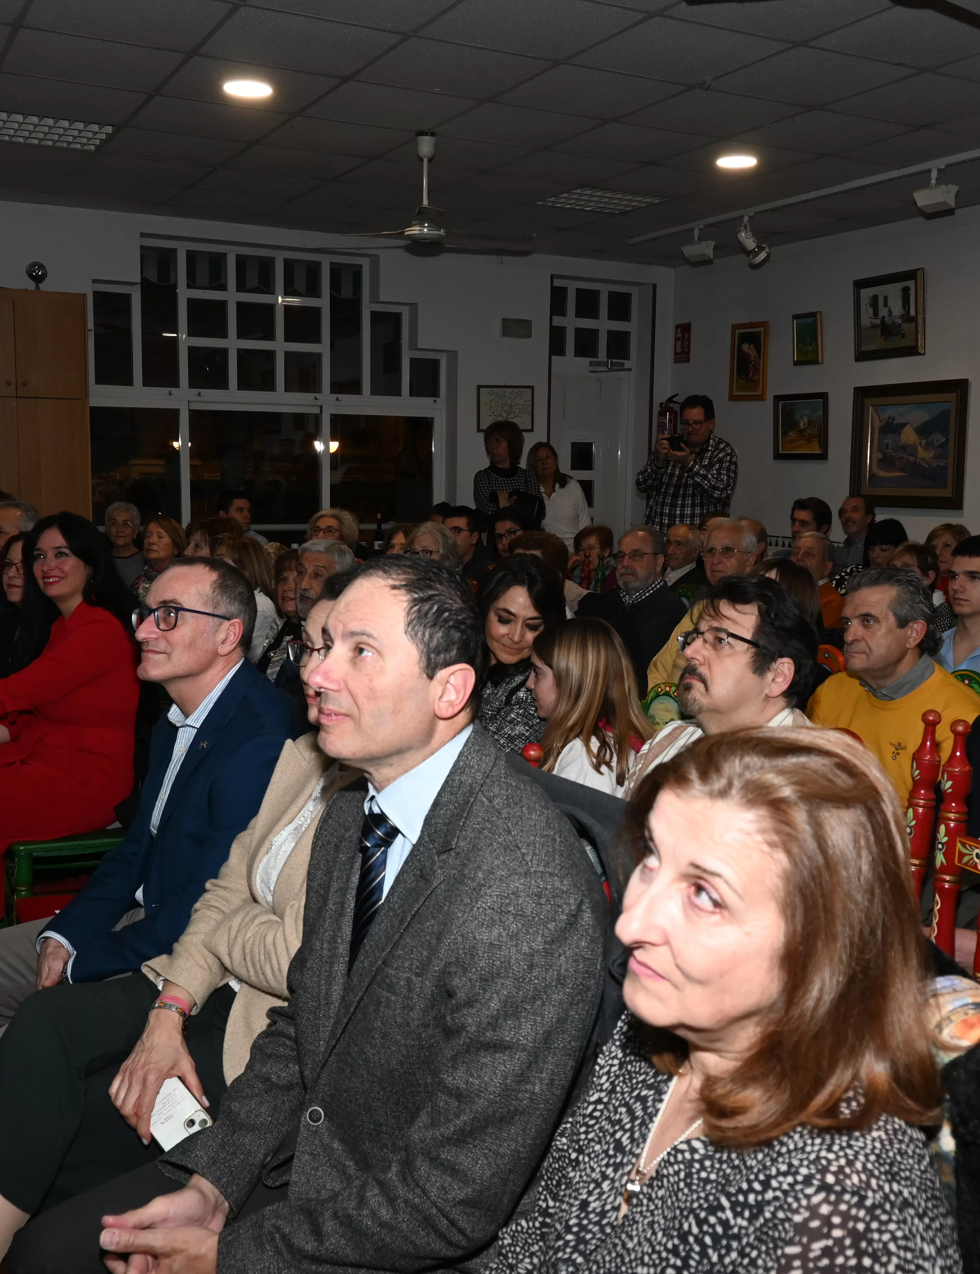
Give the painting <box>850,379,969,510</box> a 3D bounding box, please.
[{"bbox_3d":[2.497,-1.146,7.644,0.060,0.725,0.885,-3,9,-28],"label":"painting"}]

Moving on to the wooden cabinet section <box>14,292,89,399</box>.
[{"bbox_3d":[-2.610,-1.699,7.494,0.399,0.588,0.420,-3,9,-27],"label":"wooden cabinet section"}]

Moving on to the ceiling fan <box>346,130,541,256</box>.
[{"bbox_3d":[-0.280,-2.013,5.650,1.060,0.480,1.000,0,8,-5],"label":"ceiling fan"}]

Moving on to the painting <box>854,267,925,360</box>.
[{"bbox_3d":[2.388,-1.937,7.689,0.050,0.500,0.570,-3,9,-28],"label":"painting"}]

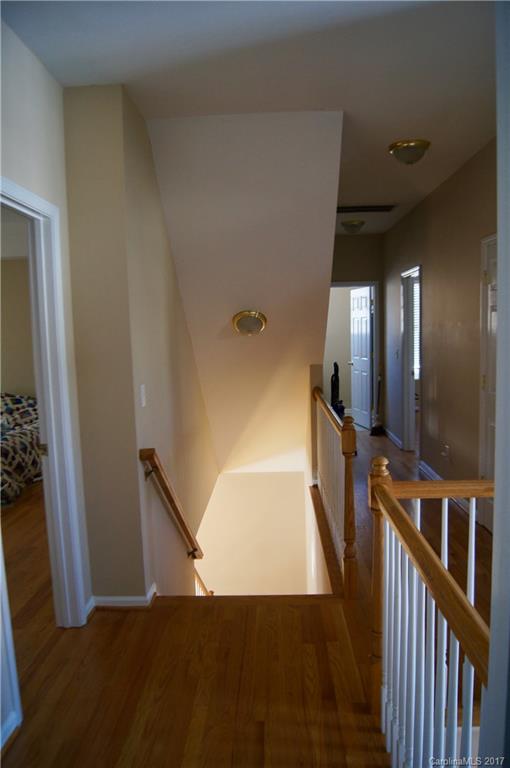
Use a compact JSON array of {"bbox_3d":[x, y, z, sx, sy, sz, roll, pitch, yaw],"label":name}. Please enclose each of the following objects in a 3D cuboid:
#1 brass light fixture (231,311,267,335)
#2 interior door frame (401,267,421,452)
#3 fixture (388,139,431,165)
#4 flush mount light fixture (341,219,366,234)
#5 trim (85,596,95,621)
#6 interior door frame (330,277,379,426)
[{"bbox_3d":[-0.042,-0.471,4.749,0.286,0.104,0.286,-1,-35,3],"label":"brass light fixture"},{"bbox_3d":[1.794,-0.209,6.471,0.130,2.100,0.920,-1,6,3],"label":"interior door frame"},{"bbox_3d":[1.065,-1.579,3.963,0.284,0.120,0.284,-1,6,3],"label":"fixture"},{"bbox_3d":[1.169,-1.869,6.842,0.284,0.124,0.284,-1,6,3],"label":"flush mount light fixture"},{"bbox_3d":[-0.902,1.218,3.146,0.016,0.080,0.160,-1,6,3],"label":"trim"},{"bbox_3d":[1.325,-0.373,8.235,0.910,2.100,0.130,-1,6,3],"label":"interior door frame"}]

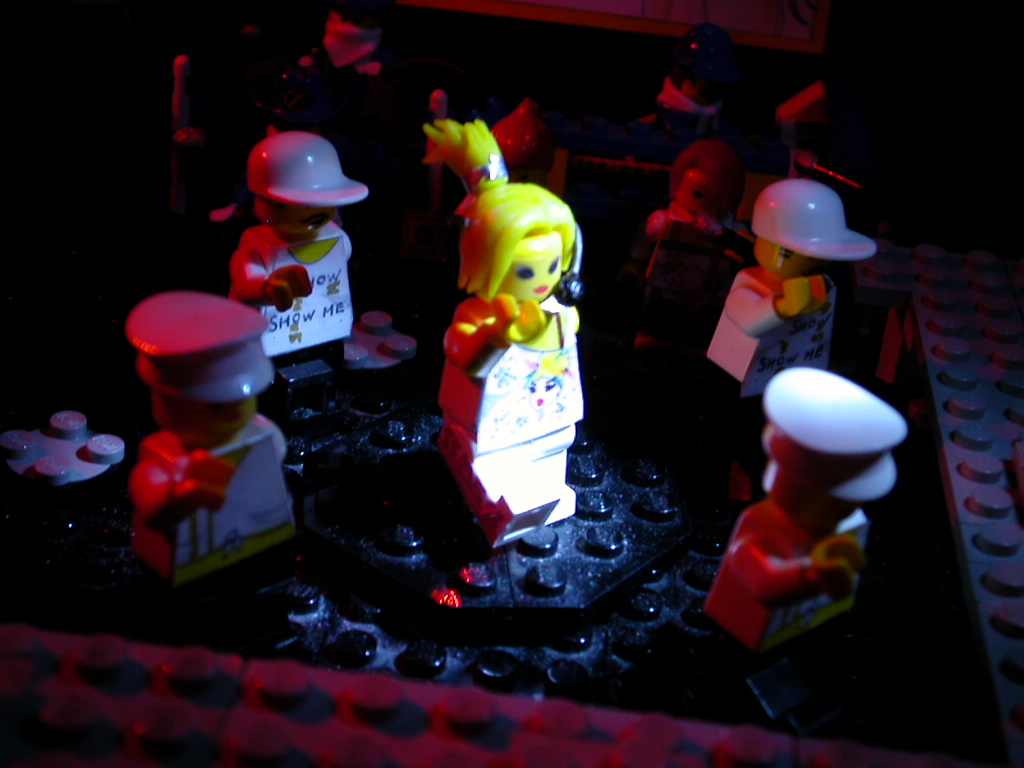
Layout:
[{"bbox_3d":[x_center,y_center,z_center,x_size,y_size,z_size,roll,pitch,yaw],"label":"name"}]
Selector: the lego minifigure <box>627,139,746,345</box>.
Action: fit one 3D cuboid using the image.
[{"bbox_3d":[0.028,-0.021,0.265,0.024,0.035,0.015,13,29,14],"label":"lego minifigure"}]

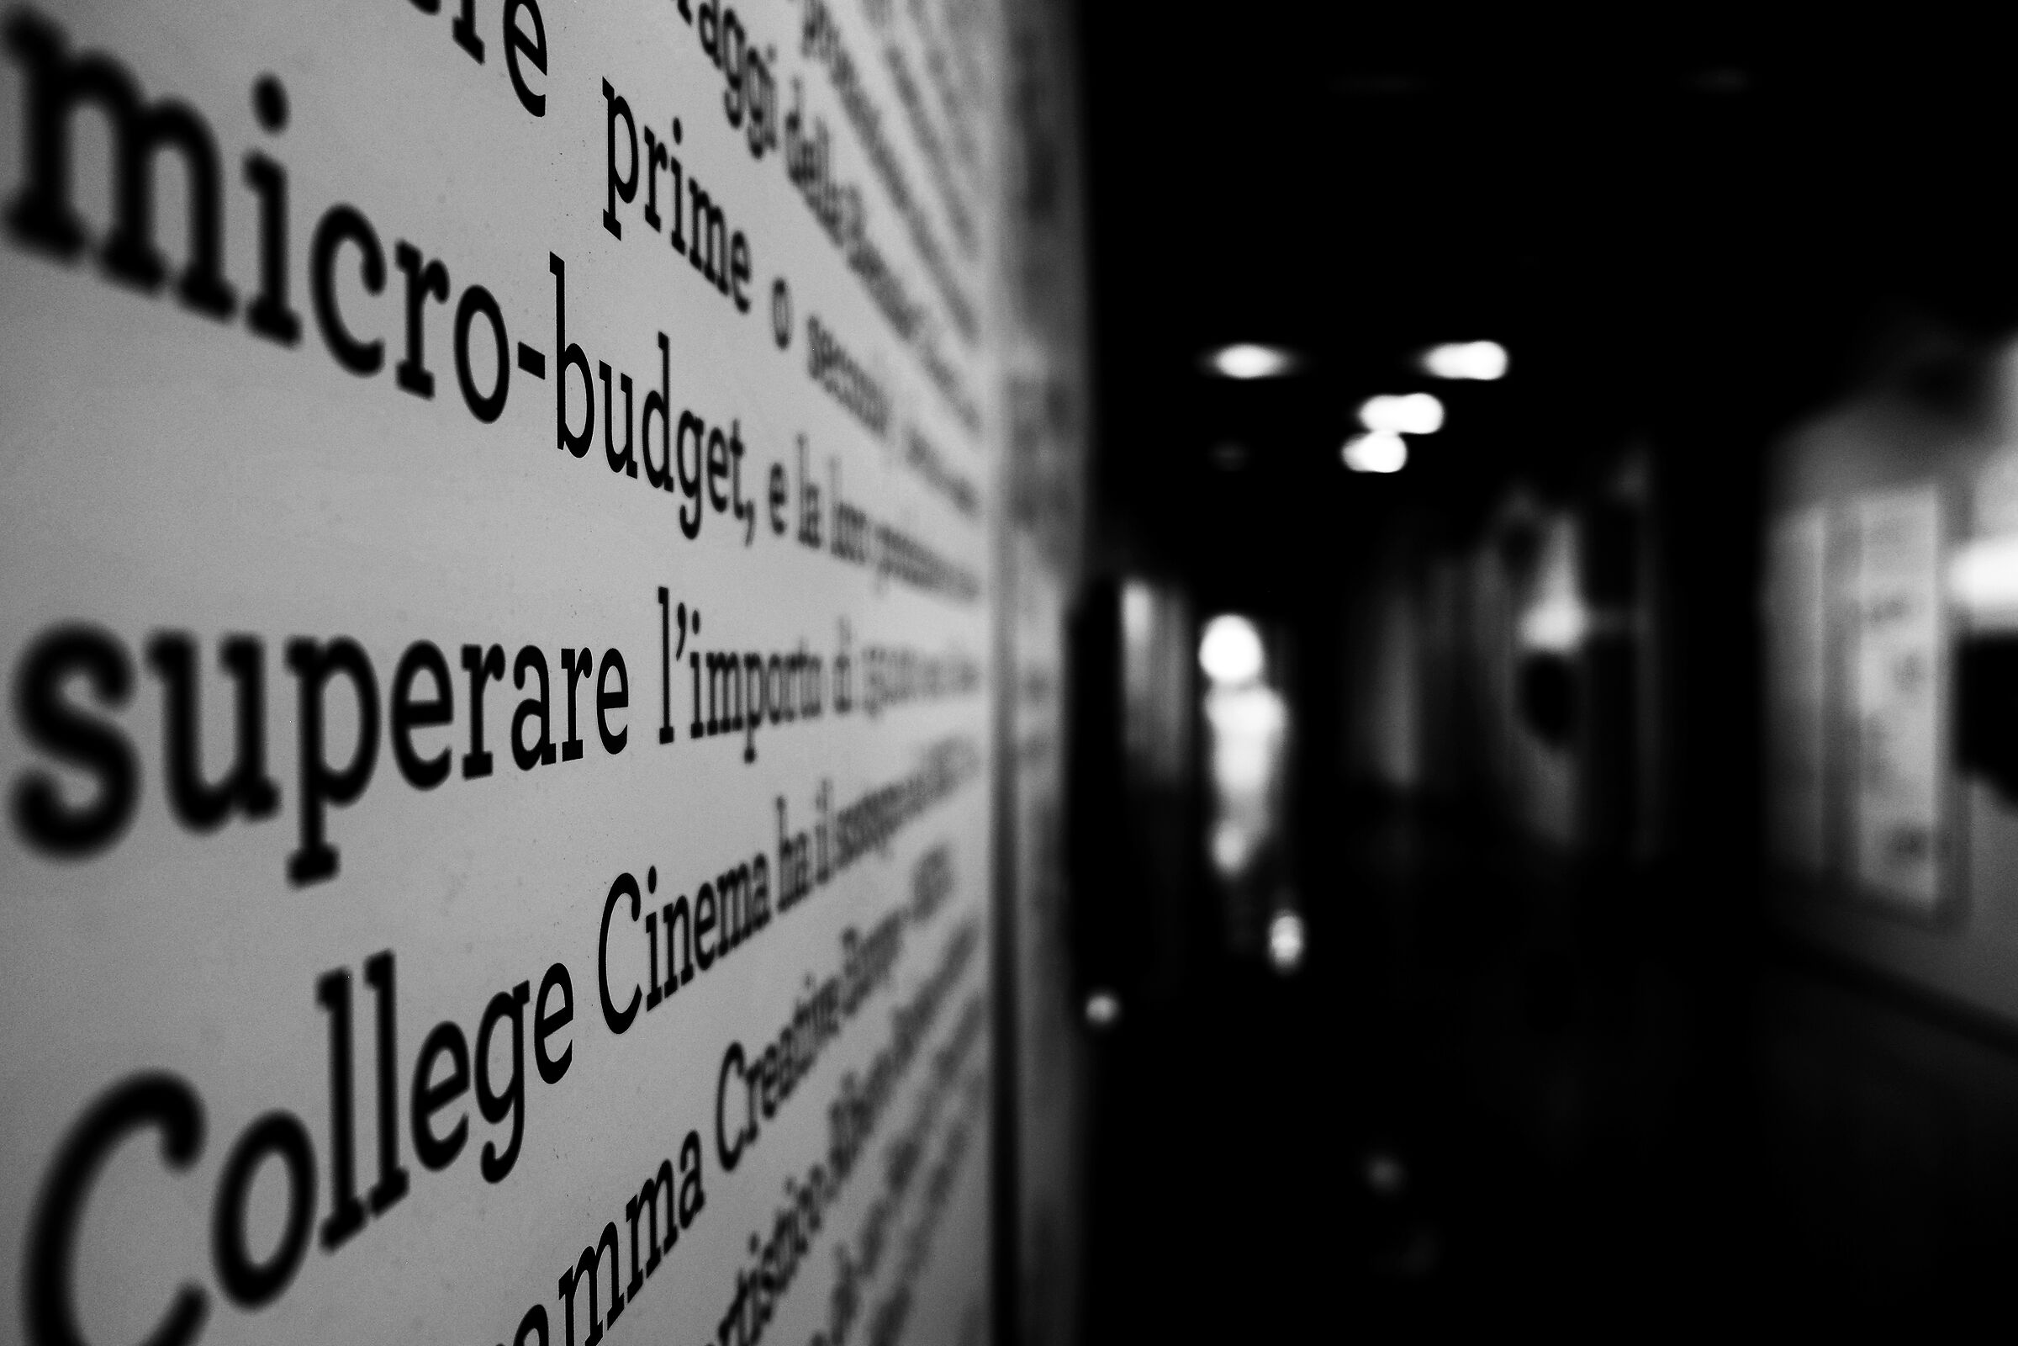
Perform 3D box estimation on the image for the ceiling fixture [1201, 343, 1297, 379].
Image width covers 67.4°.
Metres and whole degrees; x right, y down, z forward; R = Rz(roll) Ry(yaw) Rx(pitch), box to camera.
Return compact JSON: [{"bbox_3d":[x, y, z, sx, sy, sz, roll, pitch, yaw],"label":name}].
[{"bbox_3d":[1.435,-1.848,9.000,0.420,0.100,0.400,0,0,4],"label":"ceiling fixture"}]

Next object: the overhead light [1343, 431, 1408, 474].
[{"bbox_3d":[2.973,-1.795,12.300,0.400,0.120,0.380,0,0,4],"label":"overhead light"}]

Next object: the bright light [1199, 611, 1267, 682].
[{"bbox_3d":[2.653,-0.281,18.000,0.500,0.500,0.350,0,0,4],"label":"bright light"}]

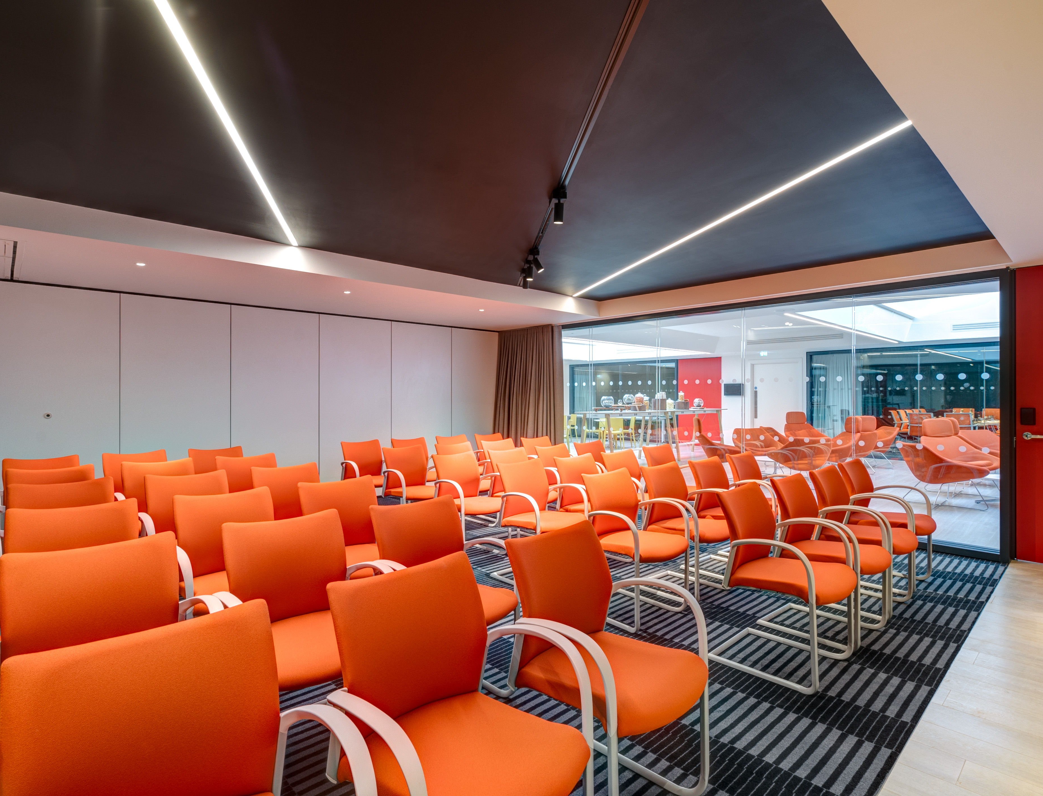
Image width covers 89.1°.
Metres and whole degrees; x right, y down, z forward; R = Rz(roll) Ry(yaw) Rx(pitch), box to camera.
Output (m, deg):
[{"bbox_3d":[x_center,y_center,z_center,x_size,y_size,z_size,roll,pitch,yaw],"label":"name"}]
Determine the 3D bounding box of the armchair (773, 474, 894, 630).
[{"bbox_3d":[1.799,0.917,3.124,0.592,0.870,0.575,0,1,-42],"label":"armchair"}]

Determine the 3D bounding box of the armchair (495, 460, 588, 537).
[{"bbox_3d":[0.160,0.911,3.872,0.575,0.860,0.620,0,0,-42],"label":"armchair"}]

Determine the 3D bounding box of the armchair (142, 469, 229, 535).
[{"bbox_3d":[-1.986,0.903,3.218,0.592,0.870,0.575,0,1,-42],"label":"armchair"}]

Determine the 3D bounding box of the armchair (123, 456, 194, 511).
[{"bbox_3d":[-2.676,0.914,3.979,0.575,0.860,0.620,0,0,-42],"label":"armchair"}]

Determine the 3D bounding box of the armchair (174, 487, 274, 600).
[{"bbox_3d":[-1.322,0.889,2.488,0.579,0.848,0.585,0,0,-45],"label":"armchair"}]

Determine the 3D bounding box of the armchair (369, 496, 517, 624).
[{"bbox_3d":[-0.356,0.916,2.344,0.592,0.870,0.575,0,1,-42],"label":"armchair"}]

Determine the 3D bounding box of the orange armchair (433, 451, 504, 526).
[{"bbox_3d":[-0.440,0.900,4.361,0.592,0.870,0.575,0,1,-42],"label":"orange armchair"}]

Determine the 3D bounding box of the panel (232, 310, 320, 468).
[{"bbox_3d":[-2.893,0.157,6.240,0.981,2.311,0.100,0,1,-42],"label":"panel"}]

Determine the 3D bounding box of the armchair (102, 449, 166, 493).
[{"bbox_3d":[-3.160,0.890,4.392,0.592,0.870,0.575,0,1,-42],"label":"armchair"}]

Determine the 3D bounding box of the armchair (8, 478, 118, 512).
[{"bbox_3d":[-2.399,0.886,2.782,0.579,0.848,0.585,0,0,-43],"label":"armchair"}]

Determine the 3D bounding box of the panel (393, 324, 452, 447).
[{"bbox_3d":[-1.432,0.152,7.556,0.980,2.311,0.100,0,1,-42],"label":"panel"}]

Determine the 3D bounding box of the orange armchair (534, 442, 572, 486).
[{"bbox_3d":[0.460,0.899,5.167,0.579,0.848,0.585,0,0,-43],"label":"orange armchair"}]

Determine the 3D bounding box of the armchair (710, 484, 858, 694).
[{"bbox_3d":[1.352,0.914,2.685,0.575,0.860,0.620,0,0,-42],"label":"armchair"}]

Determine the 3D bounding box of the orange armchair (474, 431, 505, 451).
[{"bbox_3d":[-0.282,0.898,6.907,0.579,0.848,0.585,0,0,-43],"label":"orange armchair"}]

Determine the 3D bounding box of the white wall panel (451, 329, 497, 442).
[{"bbox_3d":[-0.710,0.132,8.372,1.002,2.388,0.080,0,0,-42],"label":"white wall panel"}]

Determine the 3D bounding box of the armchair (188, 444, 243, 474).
[{"bbox_3d":[-2.808,0.910,4.991,0.575,0.860,0.620,0,0,-42],"label":"armchair"}]

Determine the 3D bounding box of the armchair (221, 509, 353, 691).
[{"bbox_3d":[-0.781,0.890,1.928,0.579,0.848,0.585,0,0,-43],"label":"armchair"}]

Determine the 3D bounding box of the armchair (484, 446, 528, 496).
[{"bbox_3d":[0.030,0.897,4.742,0.579,0.848,0.585,0,0,-42],"label":"armchair"}]

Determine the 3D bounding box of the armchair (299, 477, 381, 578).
[{"bbox_3d":[-0.940,0.915,3.034,0.575,0.860,0.620,0,0,-42],"label":"armchair"}]

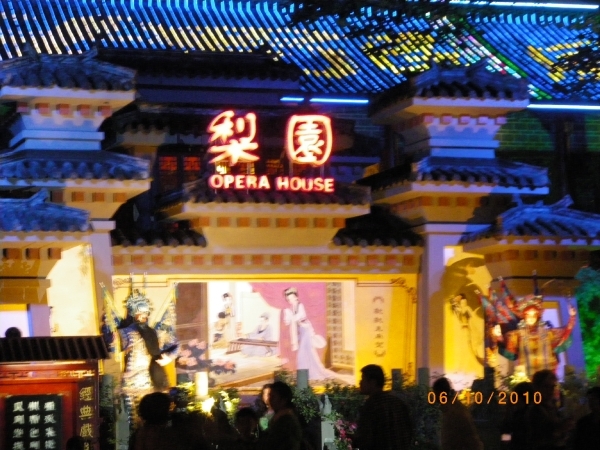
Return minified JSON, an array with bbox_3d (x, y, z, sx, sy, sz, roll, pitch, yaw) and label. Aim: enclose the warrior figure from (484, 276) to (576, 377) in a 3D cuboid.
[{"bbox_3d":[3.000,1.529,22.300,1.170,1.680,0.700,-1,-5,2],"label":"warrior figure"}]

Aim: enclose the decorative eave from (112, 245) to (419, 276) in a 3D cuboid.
[{"bbox_3d":[-0.508,0.494,24.300,4.500,0.420,0.800,0,-5,-19],"label":"decorative eave"}]

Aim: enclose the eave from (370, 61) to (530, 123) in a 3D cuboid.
[{"bbox_3d":[2.156,-1.980,25.000,1.820,0.760,1.500,0,-5,-19],"label":"eave"}]

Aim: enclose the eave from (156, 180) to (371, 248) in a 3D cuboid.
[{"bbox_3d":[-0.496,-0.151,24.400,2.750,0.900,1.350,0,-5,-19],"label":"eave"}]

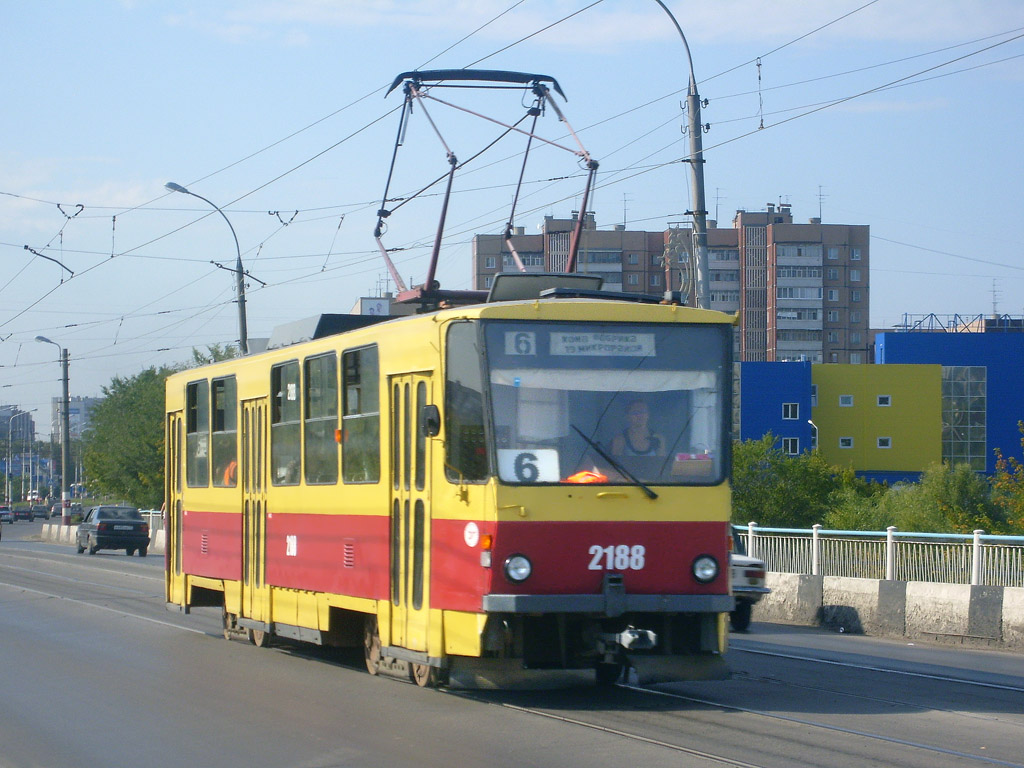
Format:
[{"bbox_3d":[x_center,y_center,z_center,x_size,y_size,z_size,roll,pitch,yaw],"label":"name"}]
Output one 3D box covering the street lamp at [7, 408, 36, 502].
[{"bbox_3d":[-42.778,7.136,271.821,2.500,9.900,0.320,0,-2,-7],"label":"street lamp"}]

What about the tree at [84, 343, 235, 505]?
[{"bbox_3d":[-15.753,2.817,139.834,7.400,9.200,7.400,0,-2,0],"label":"tree"}]

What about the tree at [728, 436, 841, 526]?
[{"bbox_3d":[6.290,3.718,74.910,4.200,5.000,4.200,0,-2,0],"label":"tree"}]

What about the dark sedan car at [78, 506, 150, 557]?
[{"bbox_3d":[-11.521,4.214,89.557,1.680,1.400,4.440,1,-2,-16],"label":"dark sedan car"}]

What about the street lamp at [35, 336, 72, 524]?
[{"bbox_3d":[-17.167,2.040,115.916,1.420,7.650,0.340,1,-2,-16],"label":"street lamp"}]

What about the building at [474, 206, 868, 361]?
[{"bbox_3d":[21.875,-6.392,426.231,54.000,34.000,20.000,0,-2,2],"label":"building"}]

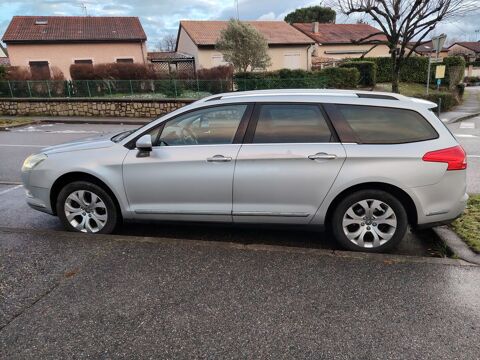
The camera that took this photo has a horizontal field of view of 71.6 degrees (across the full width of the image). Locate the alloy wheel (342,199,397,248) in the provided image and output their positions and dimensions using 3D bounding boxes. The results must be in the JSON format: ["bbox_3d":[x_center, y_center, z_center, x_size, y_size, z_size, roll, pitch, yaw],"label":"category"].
[{"bbox_3d":[1.189,0.378,3.086,0.475,0.475,0.180,1,17,9],"label":"alloy wheel"}]

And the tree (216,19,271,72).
[{"bbox_3d":[0.240,-7.327,19.720,3.200,4.080,3.200,-3,17,1],"label":"tree"}]

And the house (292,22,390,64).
[{"bbox_3d":[9.629,-13.238,34.822,9.070,5.700,9.600,-9,18,-19],"label":"house"}]

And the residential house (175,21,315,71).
[{"bbox_3d":[-0.202,-10.916,29.021,9.340,5.470,9.600,-9,18,-18],"label":"residential house"}]

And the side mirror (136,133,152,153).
[{"bbox_3d":[-0.884,-0.334,3.079,0.120,0.155,0.190,1,17,9],"label":"side mirror"}]

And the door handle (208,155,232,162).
[{"bbox_3d":[-0.184,-0.197,3.029,0.230,0.055,0.050,1,17,9],"label":"door handle"}]

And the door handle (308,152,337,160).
[{"bbox_3d":[0.712,-0.205,2.873,0.230,0.055,0.050,1,17,9],"label":"door handle"}]

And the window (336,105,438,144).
[{"bbox_3d":[1.262,-0.482,2.861,0.850,0.360,0.100,1,2,6],"label":"window"}]

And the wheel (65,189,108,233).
[{"bbox_3d":[-1.589,0.314,3.542,0.475,0.475,0.180,1,17,9],"label":"wheel"}]

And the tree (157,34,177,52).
[{"bbox_3d":[-9.175,-15.255,43.439,3.800,6.890,3.800,-3,17,1],"label":"tree"}]

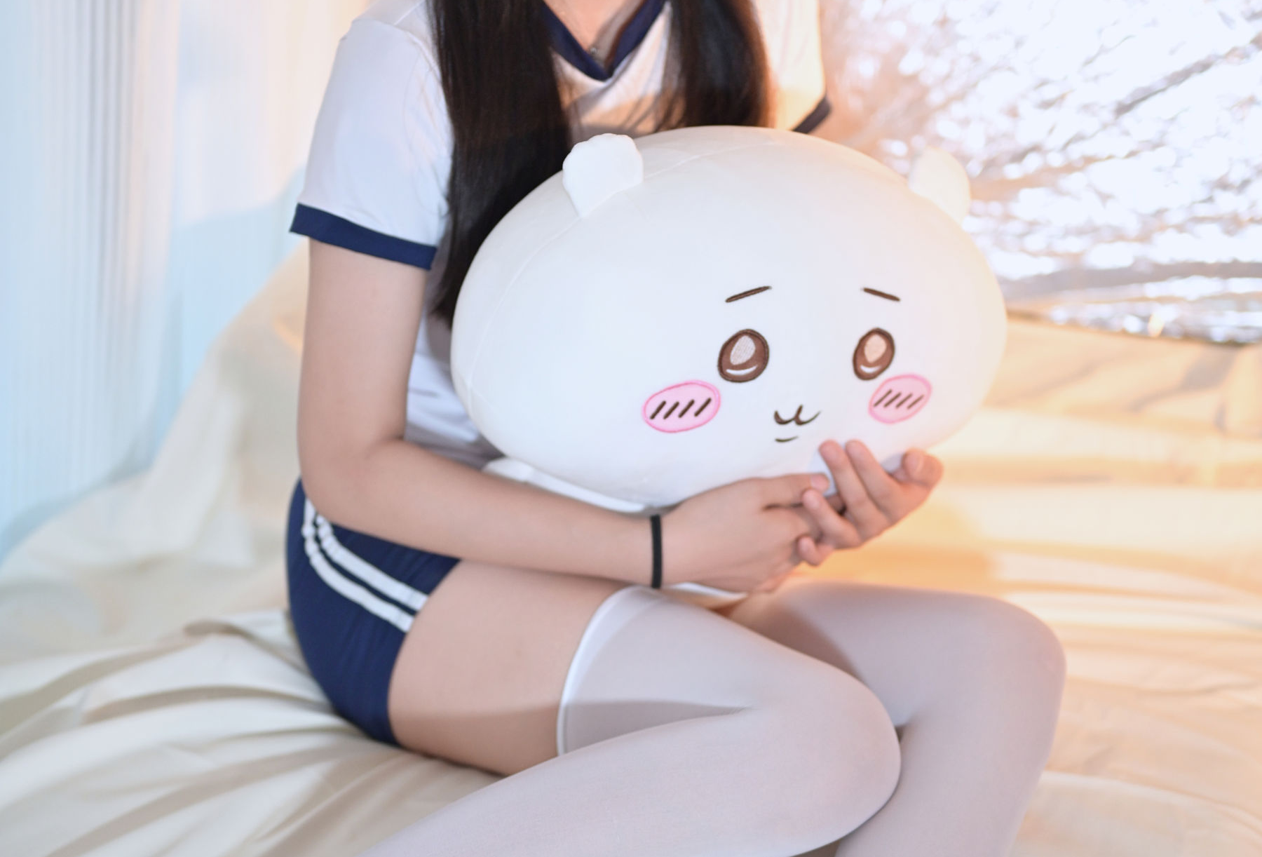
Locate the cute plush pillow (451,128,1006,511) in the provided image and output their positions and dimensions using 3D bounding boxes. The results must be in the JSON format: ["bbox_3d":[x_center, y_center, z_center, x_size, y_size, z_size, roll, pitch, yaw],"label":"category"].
[{"bbox_3d":[0.061,-0.062,1.640,0.360,0.260,0.250,-6,21,-24],"label":"cute plush pillow"}]

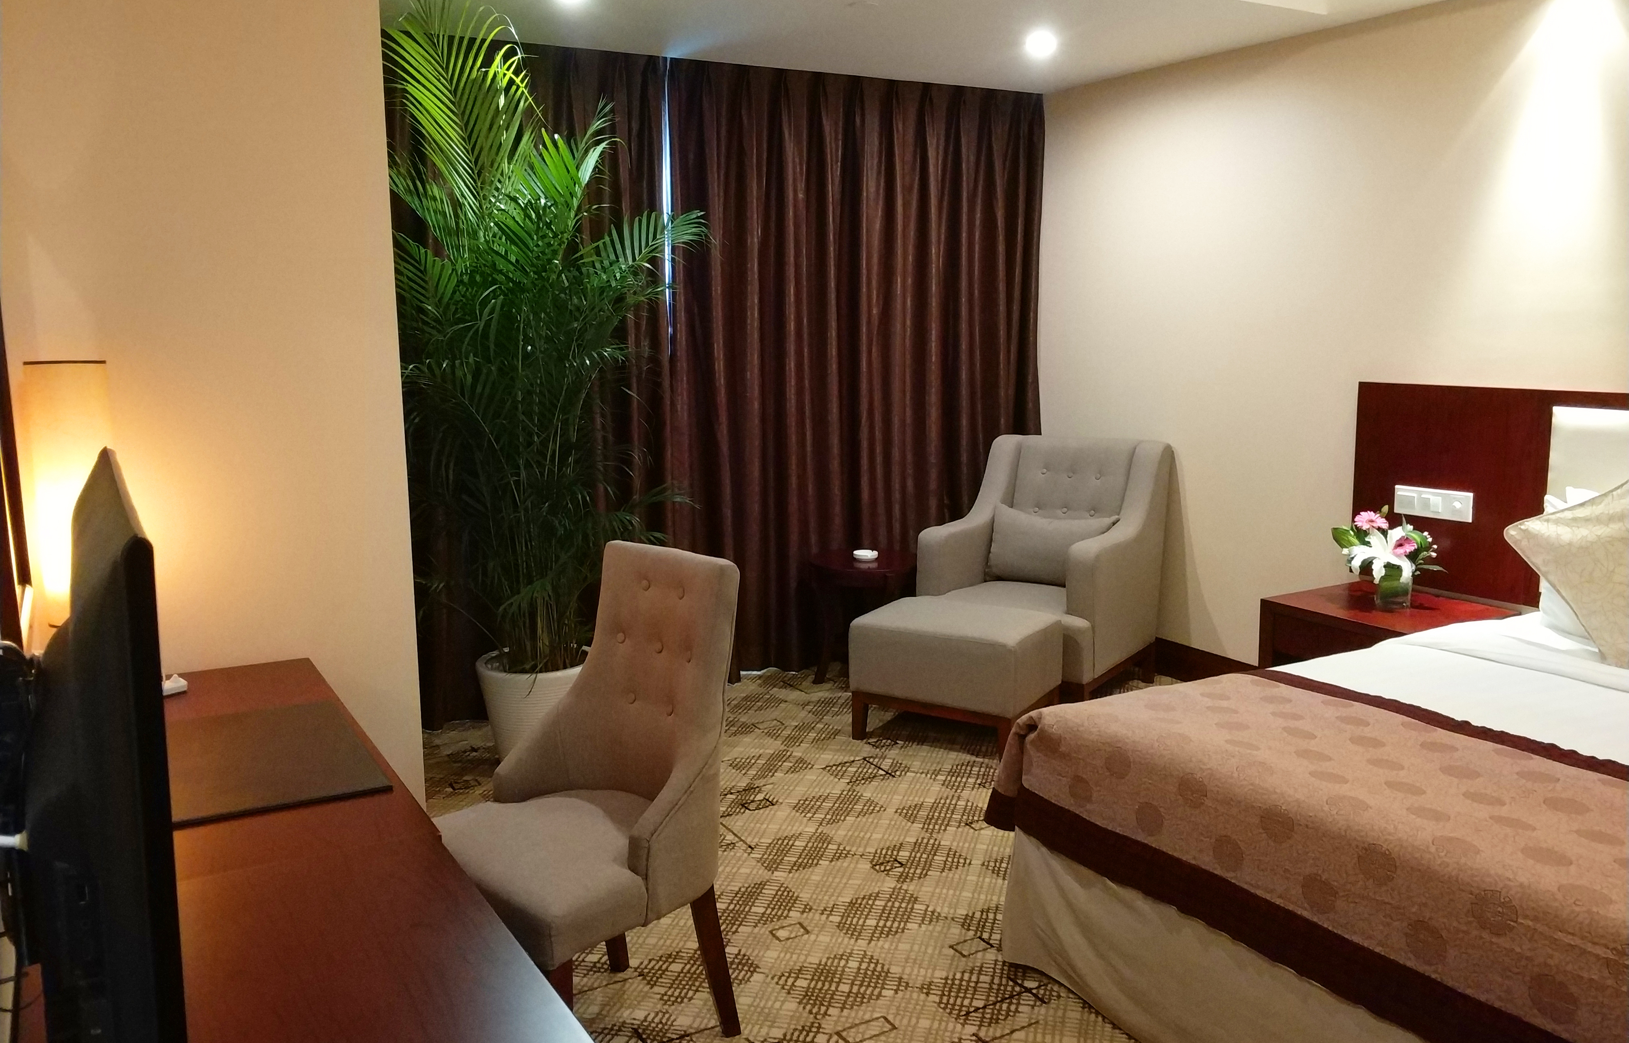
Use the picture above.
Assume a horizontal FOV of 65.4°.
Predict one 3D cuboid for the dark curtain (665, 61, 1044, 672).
[{"bbox_3d":[0.216,-0.596,5.287,1.750,2.385,0.150,-5,10,-29],"label":"dark curtain"}]

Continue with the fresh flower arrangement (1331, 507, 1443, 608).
[{"bbox_3d":[1.806,0.102,3.976,0.280,0.325,0.310,-5,10,-29],"label":"fresh flower arrangement"}]

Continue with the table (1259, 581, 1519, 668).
[{"bbox_3d":[1.784,0.537,4.001,0.480,0.540,0.600,-5,10,-29],"label":"table"}]

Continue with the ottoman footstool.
[{"bbox_3d":[0.496,0.540,4.410,0.600,0.422,0.455,5,10,30],"label":"ottoman footstool"}]

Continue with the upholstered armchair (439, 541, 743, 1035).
[{"bbox_3d":[-0.469,0.576,2.472,0.500,0.972,0.540,8,13,44],"label":"upholstered armchair"}]

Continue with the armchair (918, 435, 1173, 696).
[{"bbox_3d":[0.890,0.188,4.916,0.700,0.955,0.780,5,11,32],"label":"armchair"}]

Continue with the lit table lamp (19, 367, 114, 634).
[{"bbox_3d":[-1.362,-0.048,2.352,0.135,0.493,0.120,-5,10,-29],"label":"lit table lamp"}]

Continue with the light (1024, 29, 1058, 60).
[{"bbox_3d":[0.800,-1.690,4.483,0.110,0.040,0.110,-5,10,-29],"label":"light"}]

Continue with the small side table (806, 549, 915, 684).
[{"bbox_3d":[0.203,0.399,5.098,0.455,0.490,0.455,0,9,0],"label":"small side table"}]

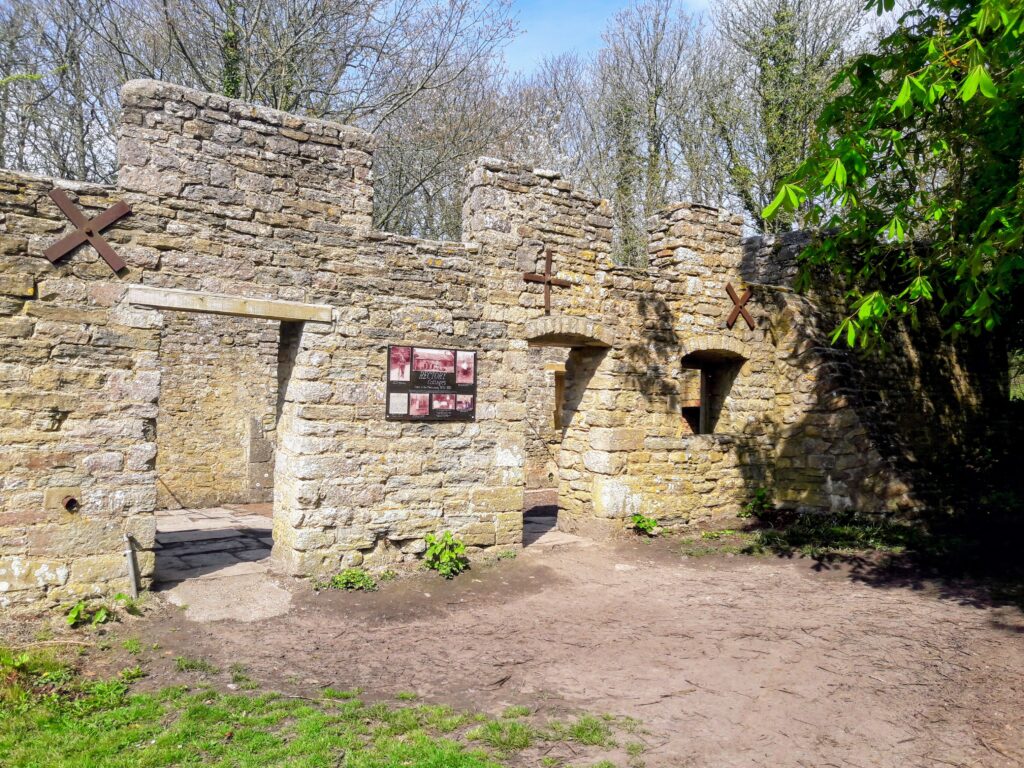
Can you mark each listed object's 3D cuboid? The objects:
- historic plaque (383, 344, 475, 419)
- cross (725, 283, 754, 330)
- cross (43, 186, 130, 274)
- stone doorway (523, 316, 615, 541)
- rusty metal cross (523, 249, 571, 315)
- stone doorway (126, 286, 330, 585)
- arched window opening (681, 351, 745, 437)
[{"bbox_3d":[-0.752,0.006,7.870,1.022,0.697,0.030,2,-2,-40],"label":"historic plaque"},{"bbox_3d":[2.943,-0.990,10.723,0.610,0.580,0.070,2,-2,-40],"label":"cross"},{"bbox_3d":[-3.026,-1.090,5.907,0.550,0.544,0.070,2,-2,-40],"label":"cross"},{"bbox_3d":[0.452,0.475,9.270,1.326,2.366,0.550,2,-2,-40],"label":"stone doorway"},{"bbox_3d":[0.364,-1.072,8.786,0.682,0.696,0.070,2,-2,-40],"label":"rusty metal cross"},{"bbox_3d":[-2.385,0.438,6.821,1.645,2.281,0.510,2,-2,-40],"label":"stone doorway"},{"bbox_3d":[2.450,0.098,10.772,1.340,1.090,0.450,2,-2,-40],"label":"arched window opening"}]

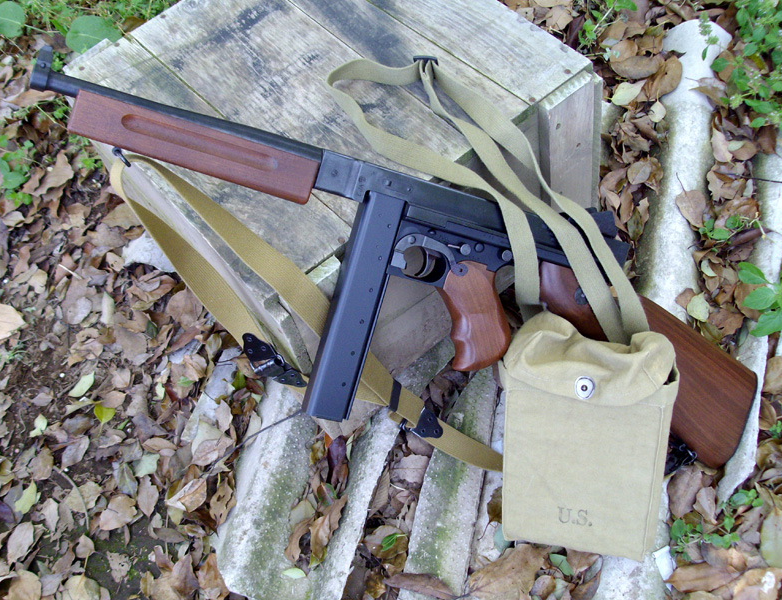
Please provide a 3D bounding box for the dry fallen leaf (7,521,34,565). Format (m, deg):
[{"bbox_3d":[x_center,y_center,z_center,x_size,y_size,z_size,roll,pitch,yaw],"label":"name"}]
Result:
[{"bbox_3d":[-0.450,0.294,1.009,0.033,0.011,0.053,2,53,11],"label":"dry fallen leaf"}]

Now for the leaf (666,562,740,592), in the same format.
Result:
[{"bbox_3d":[0.331,0.294,0.880,0.082,0.014,0.030,-8,52,4],"label":"leaf"}]

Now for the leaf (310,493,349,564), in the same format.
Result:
[{"bbox_3d":[-0.076,0.260,0.956,0.035,0.020,0.080,5,54,14],"label":"leaf"}]

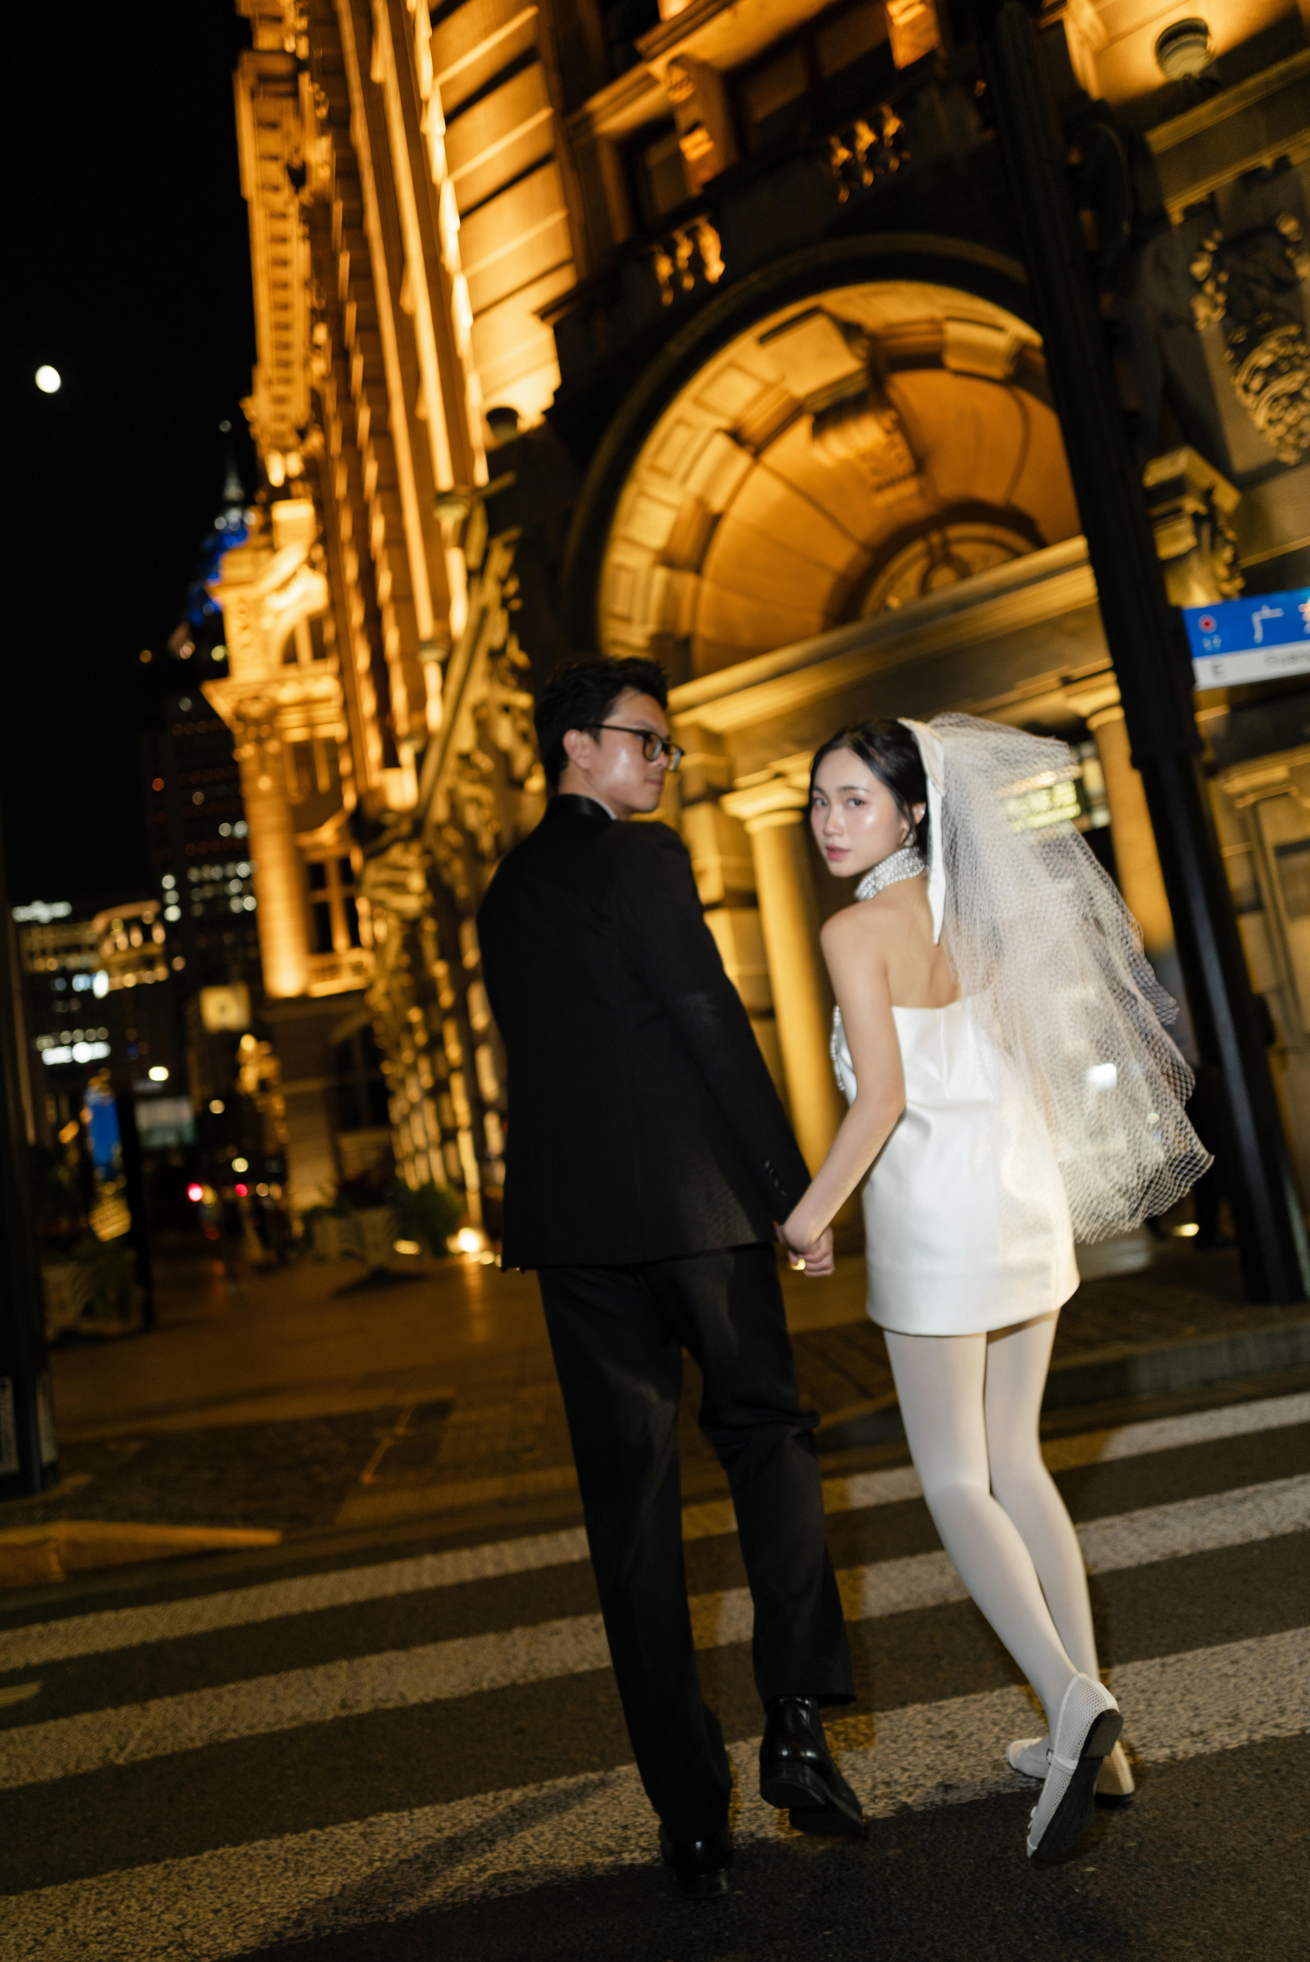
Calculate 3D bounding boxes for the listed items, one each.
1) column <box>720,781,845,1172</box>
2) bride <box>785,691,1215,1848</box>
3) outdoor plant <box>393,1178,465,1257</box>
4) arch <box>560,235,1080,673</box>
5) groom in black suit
[{"bbox_3d":[0.989,0.149,10.848,0.480,3.200,0.480,-14,-8,34],"label":"column"},{"bbox_3d":[0.501,0.369,2.264,0.580,1.630,0.480,-5,-8,-32],"label":"bride"},{"bbox_3d":[-3.296,3.474,22.250,0.950,1.050,0.950,-9,-7,0],"label":"outdoor plant"},{"bbox_3d":[1.183,-3.525,10.133,4.200,2.150,1.000,-14,-8,34],"label":"arch"},{"bbox_3d":[0.023,0.368,2.263,0.520,1.770,0.430,-10,-7,8],"label":"groom in black suit"}]

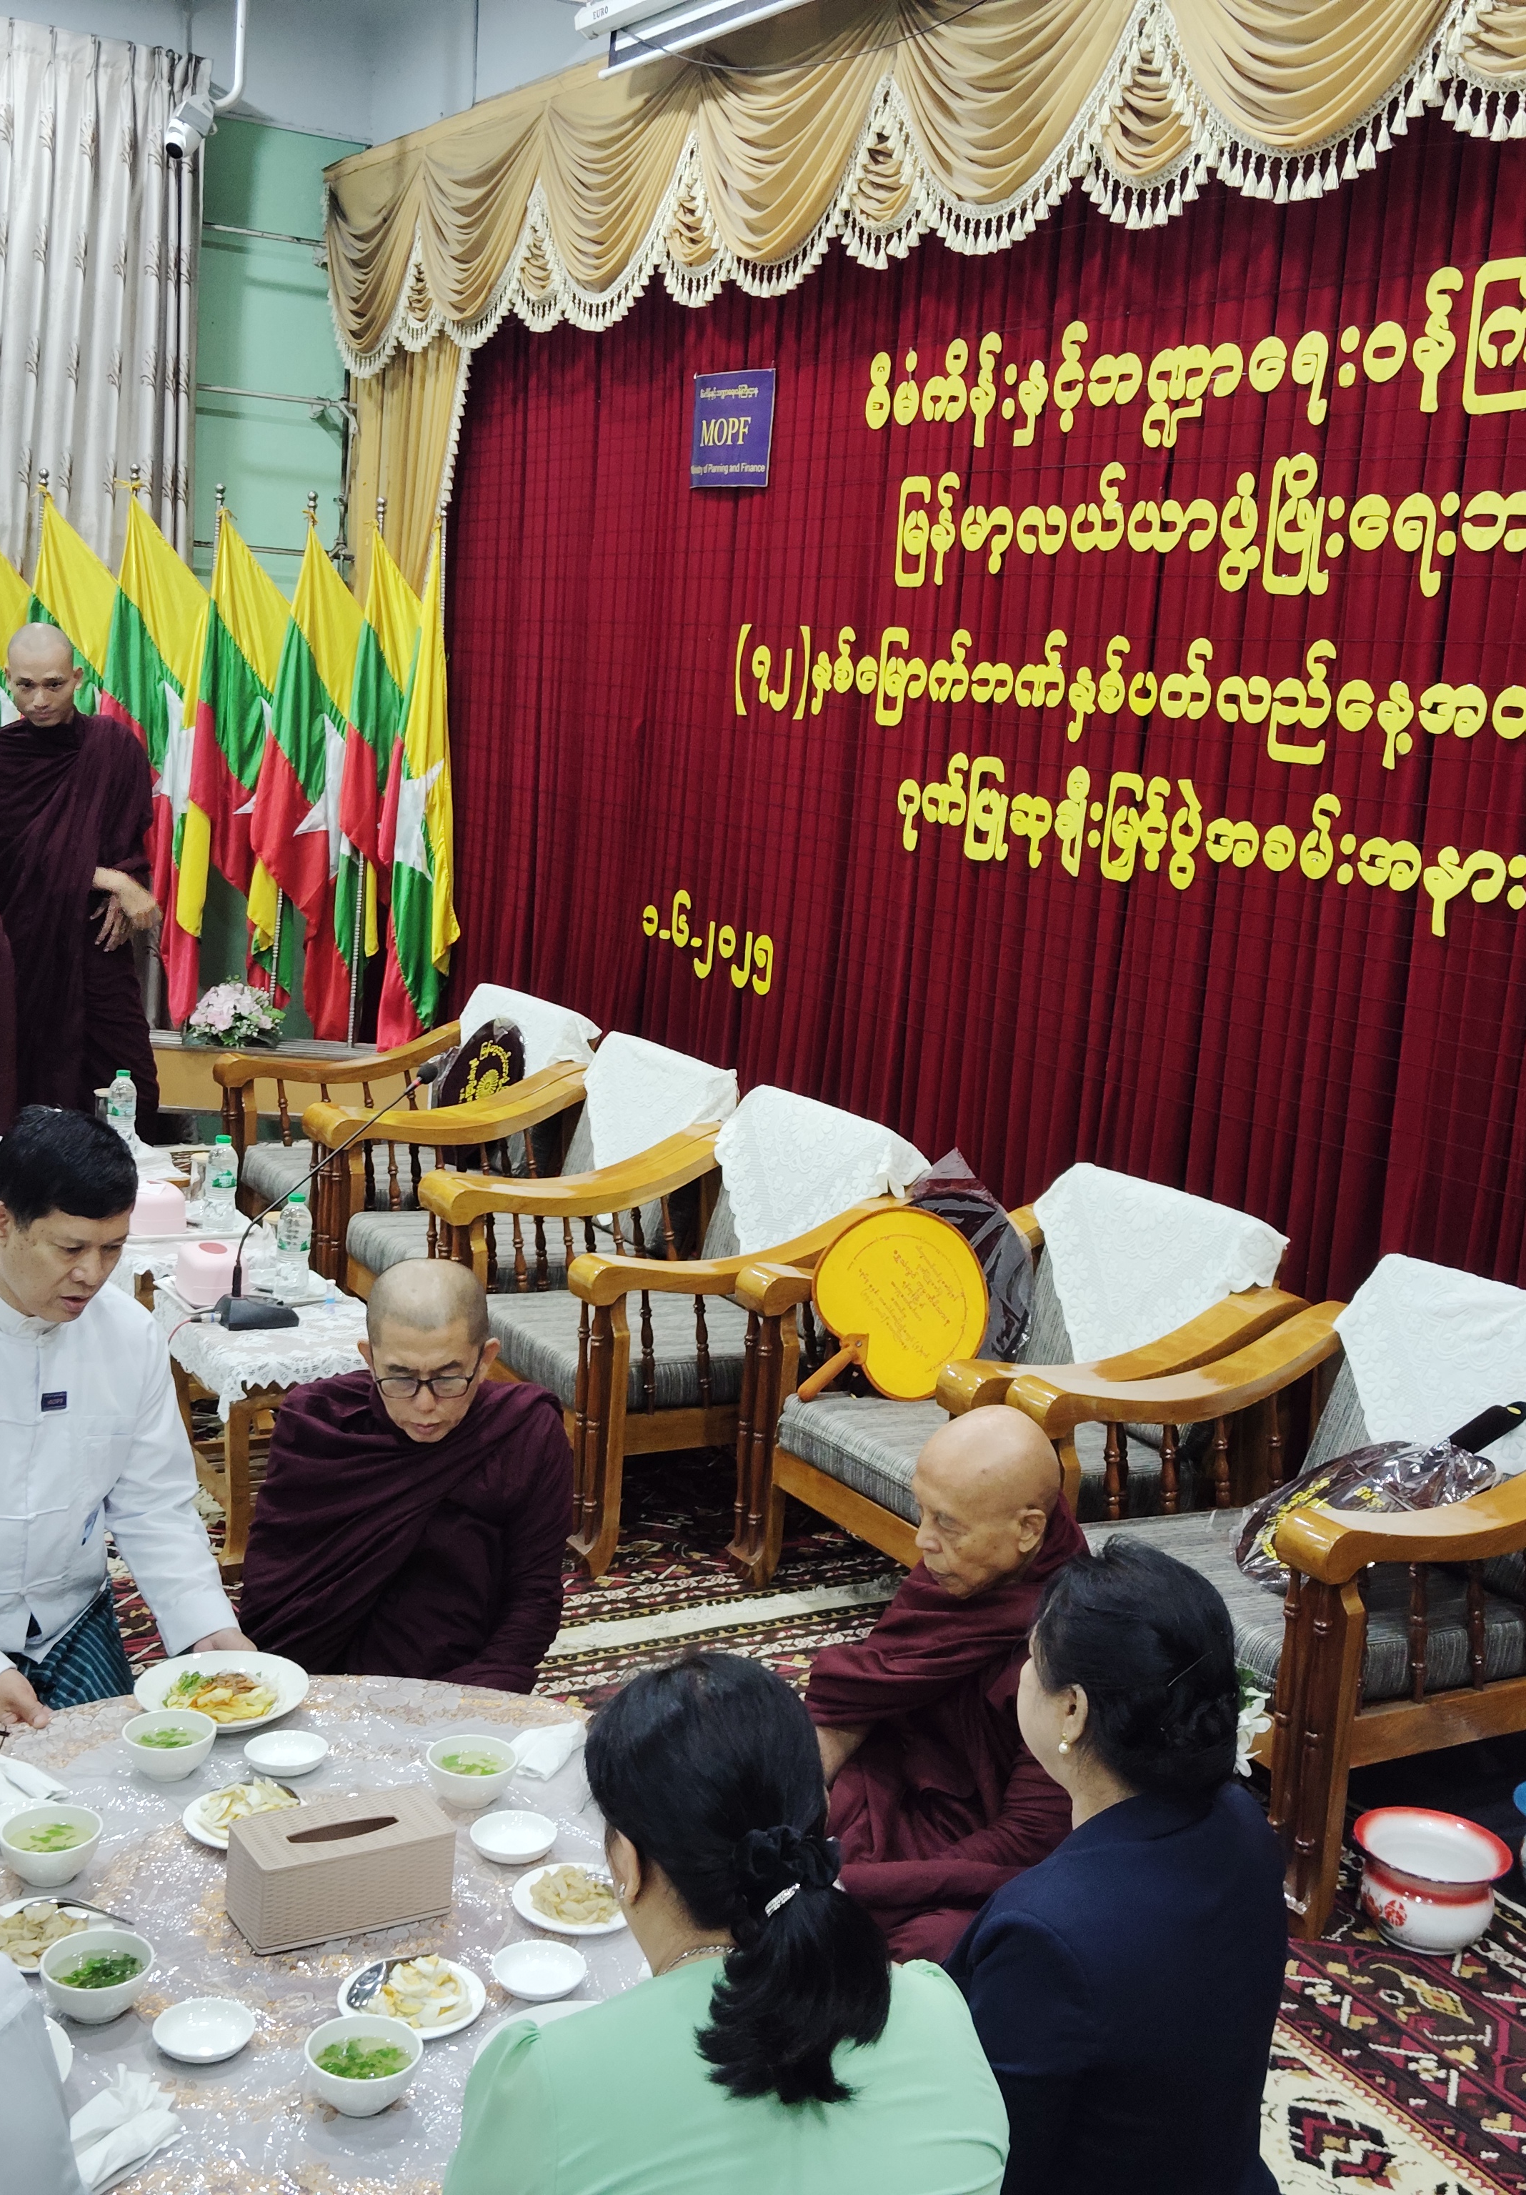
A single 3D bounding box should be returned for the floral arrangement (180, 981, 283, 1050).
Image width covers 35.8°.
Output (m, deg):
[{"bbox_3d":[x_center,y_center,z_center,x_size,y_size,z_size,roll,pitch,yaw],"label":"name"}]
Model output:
[{"bbox_3d":[-1.820,-0.276,8.046,0.350,0.230,0.320,-2,12,-33],"label":"floral arrangement"}]

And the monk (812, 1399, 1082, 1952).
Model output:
[{"bbox_3d":[0.228,0.784,2.977,0.560,0.800,0.580,-2,11,-31],"label":"monk"}]

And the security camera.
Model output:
[{"bbox_3d":[-1.746,-2.962,7.200,0.130,0.140,0.220,7,54,18],"label":"security camera"}]

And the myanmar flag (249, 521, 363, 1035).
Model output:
[{"bbox_3d":[-1.596,-1.105,8.250,0.370,1.750,0.220,4,10,-4],"label":"myanmar flag"}]

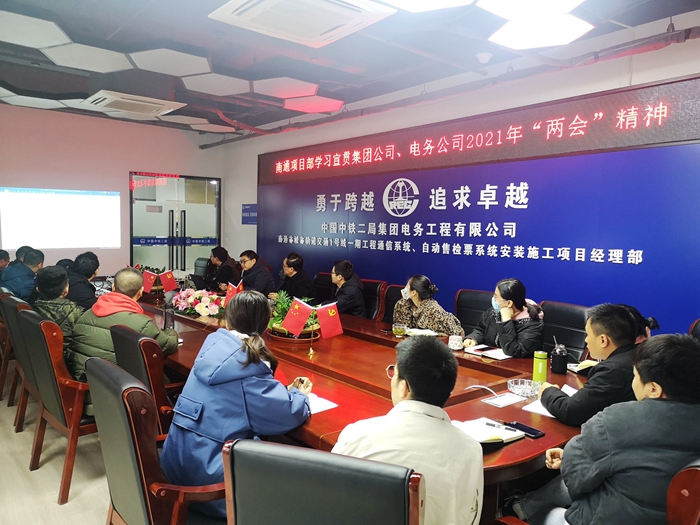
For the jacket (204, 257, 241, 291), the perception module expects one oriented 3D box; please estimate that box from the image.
[{"bbox_3d":[-1.759,0.253,7.388,0.520,0.660,0.540,0,4,-22],"label":"jacket"}]

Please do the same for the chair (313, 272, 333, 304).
[{"bbox_3d":[-0.429,0.661,6.040,0.640,1.060,0.600,-2,5,-41],"label":"chair"}]

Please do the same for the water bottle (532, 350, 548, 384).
[{"bbox_3d":[1.075,0.595,3.080,0.072,0.200,0.072,3,4,18],"label":"water bottle"}]

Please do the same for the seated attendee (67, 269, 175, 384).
[{"bbox_3d":[-1.438,0.687,3.468,0.620,1.290,0.800,3,4,30],"label":"seated attendee"}]

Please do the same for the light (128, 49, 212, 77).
[{"bbox_3d":[-1.491,-1.704,4.600,0.730,0.060,0.690,-2,5,-41],"label":"light"}]

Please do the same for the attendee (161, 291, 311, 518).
[{"bbox_3d":[-0.528,0.775,2.382,0.560,1.280,0.880,4,5,41],"label":"attendee"}]

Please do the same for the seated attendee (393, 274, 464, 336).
[{"bbox_3d":[0.683,0.716,4.866,0.720,1.250,0.570,0,4,-17],"label":"seated attendee"}]

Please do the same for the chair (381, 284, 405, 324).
[{"bbox_3d":[0.392,0.740,4.995,0.640,1.060,0.600,-2,5,-41],"label":"chair"}]

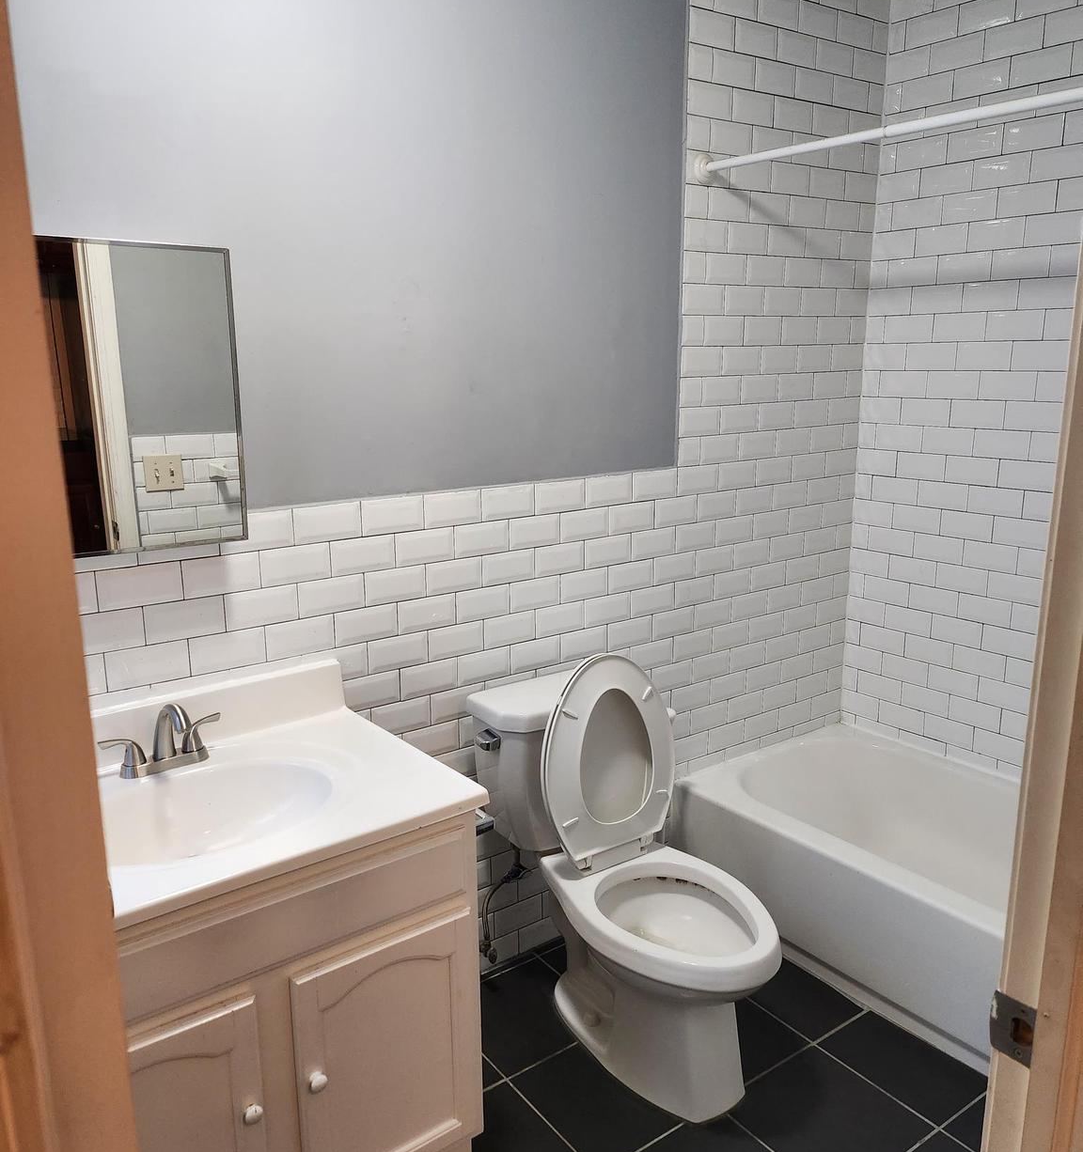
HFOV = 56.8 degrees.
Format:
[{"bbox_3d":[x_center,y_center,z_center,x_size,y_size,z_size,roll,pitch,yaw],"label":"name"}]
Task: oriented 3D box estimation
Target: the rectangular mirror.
[{"bbox_3d":[-0.733,-0.300,1.730,0.404,0.520,0.078,-10,16,-35],"label":"rectangular mirror"}]

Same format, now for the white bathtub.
[{"bbox_3d":[1.109,0.830,2.458,0.738,0.345,1.506,-10,16,-35],"label":"white bathtub"}]

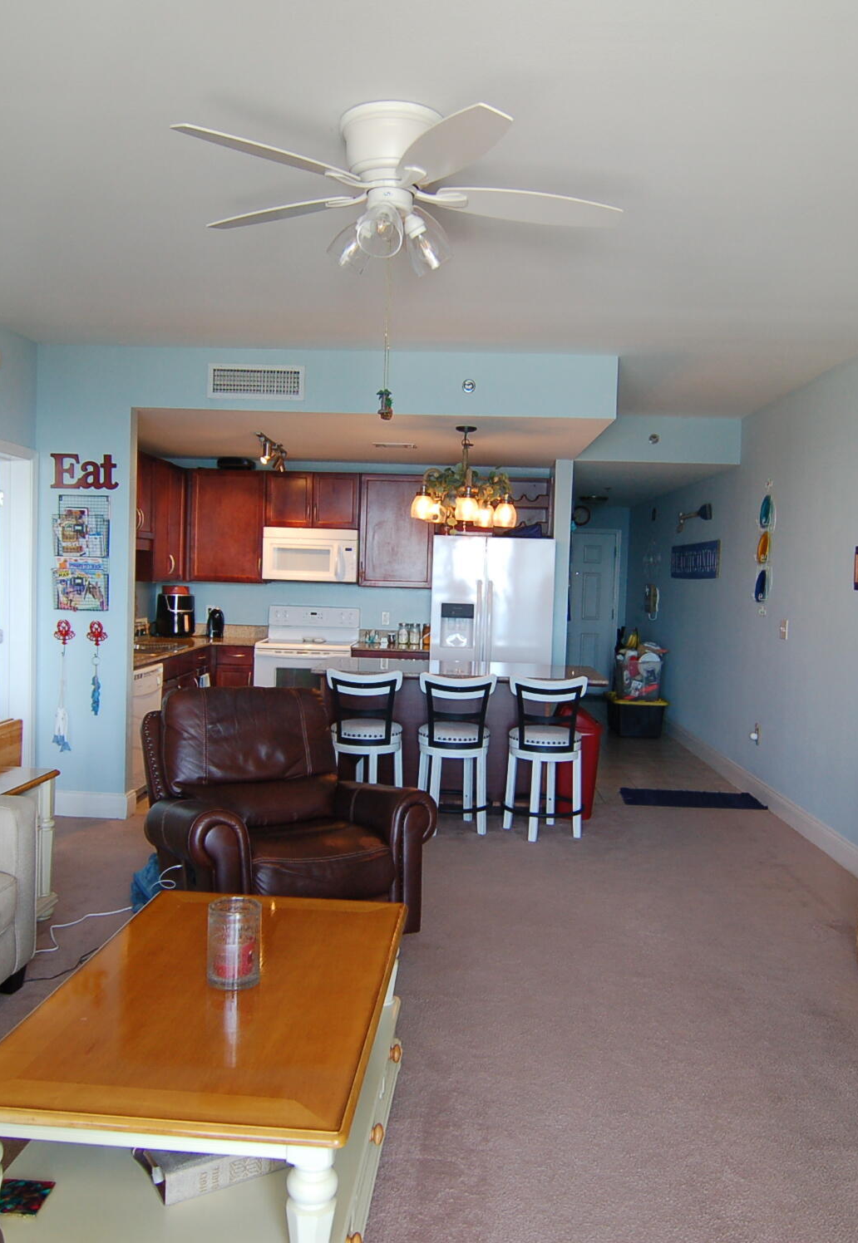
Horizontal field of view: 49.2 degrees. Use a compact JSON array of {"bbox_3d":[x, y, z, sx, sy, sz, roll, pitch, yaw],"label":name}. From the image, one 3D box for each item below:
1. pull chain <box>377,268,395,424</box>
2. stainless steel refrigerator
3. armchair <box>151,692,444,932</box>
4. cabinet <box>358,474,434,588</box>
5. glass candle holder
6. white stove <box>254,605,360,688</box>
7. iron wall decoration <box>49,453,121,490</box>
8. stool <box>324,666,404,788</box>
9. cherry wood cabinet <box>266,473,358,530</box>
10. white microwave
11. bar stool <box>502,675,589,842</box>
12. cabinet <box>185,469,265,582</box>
[{"bbox_3d":[-0.110,-0.749,2.507,0.050,0.410,0.040,2,3,2],"label":"pull chain"},{"bbox_3d":[0.491,0.250,7.388,0.912,1.780,0.760,2,3,4],"label":"stainless steel refrigerator"},{"bbox_3d":[-0.631,0.795,4.069,1.010,0.950,0.950,0,4,-28],"label":"armchair"},{"bbox_3d":[-0.259,-0.740,7.779,0.603,0.912,0.330,2,3,2],"label":"cabinet"},{"bbox_3d":[-0.479,0.797,2.322,0.125,0.182,0.125,2,3,2],"label":"glass candle holder"},{"bbox_3d":[-0.967,0.497,7.562,0.760,1.175,0.660,2,3,4],"label":"white stove"},{"bbox_3d":[-1.973,-0.865,5.385,0.419,0.196,0.024,2,3,2],"label":"iron wall decoration"},{"bbox_3d":[-0.369,0.743,5.546,0.430,0.947,0.480,2,3,4],"label":"stool"},{"bbox_3d":[-0.941,-0.994,7.788,0.768,0.443,0.330,2,3,2],"label":"cherry wood cabinet"},{"bbox_3d":[-0.952,-0.549,7.785,0.760,0.420,0.400,2,3,2],"label":"white microwave"},{"bbox_3d":[0.686,0.778,5.507,0.450,0.966,0.500,2,3,2],"label":"bar stool"},{"bbox_3d":[-1.634,-0.775,7.706,0.630,0.895,0.330,2,3,4],"label":"cabinet"}]

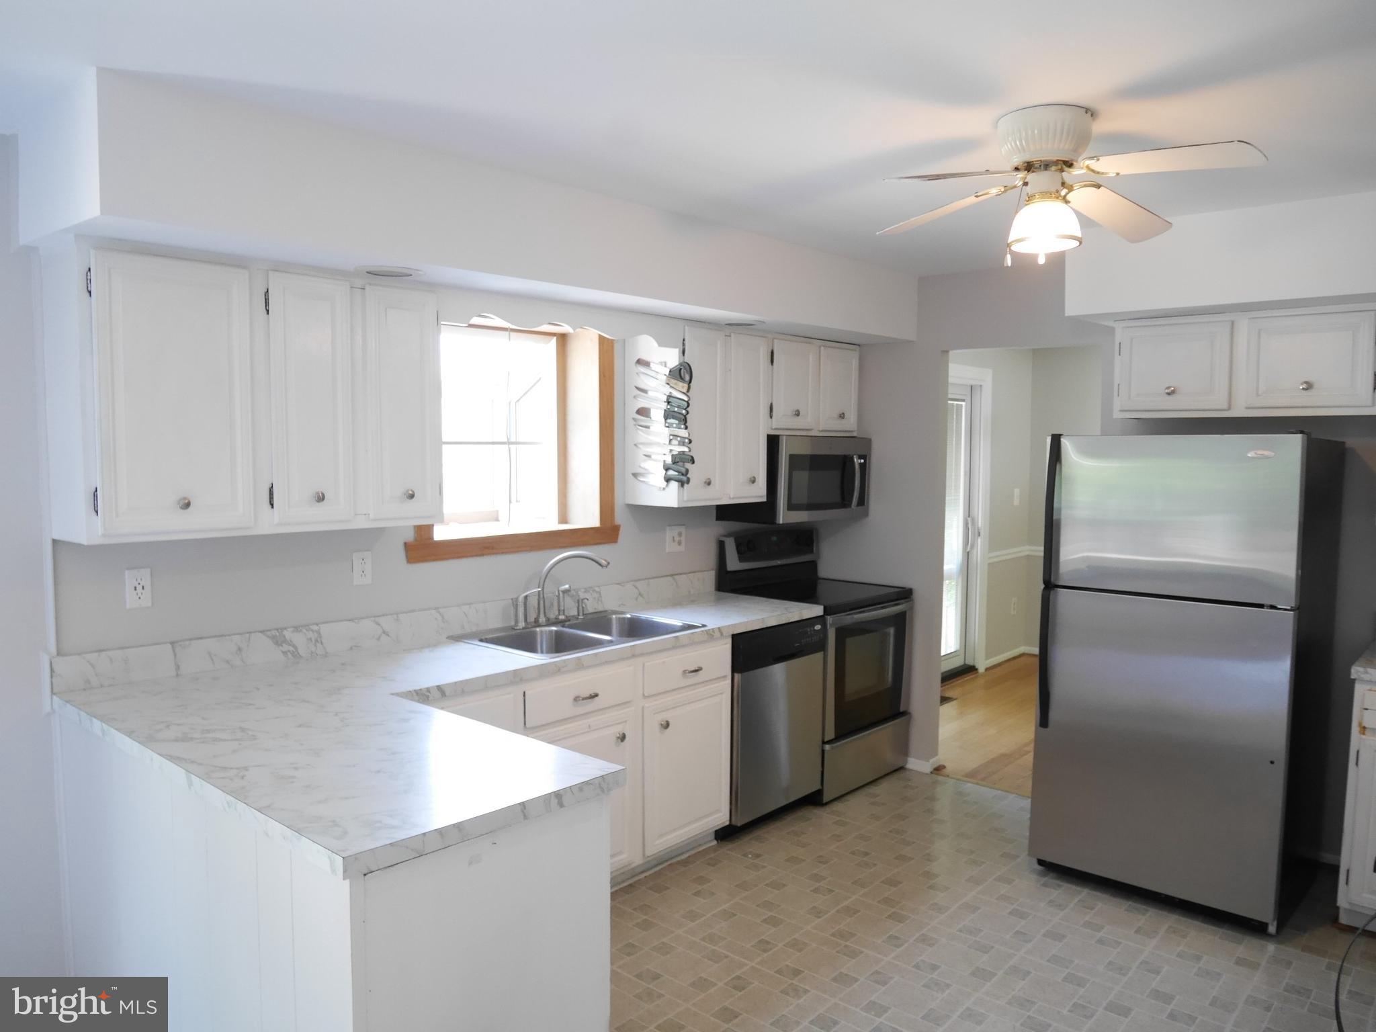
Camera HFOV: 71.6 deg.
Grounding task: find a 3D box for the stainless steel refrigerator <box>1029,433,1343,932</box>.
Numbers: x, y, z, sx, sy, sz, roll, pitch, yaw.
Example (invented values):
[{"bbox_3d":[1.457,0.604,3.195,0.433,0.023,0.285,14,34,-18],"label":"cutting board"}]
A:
[{"bbox_3d":[1.927,0.533,3.711,0.838,1.677,0.813,4,5,42],"label":"stainless steel refrigerator"}]

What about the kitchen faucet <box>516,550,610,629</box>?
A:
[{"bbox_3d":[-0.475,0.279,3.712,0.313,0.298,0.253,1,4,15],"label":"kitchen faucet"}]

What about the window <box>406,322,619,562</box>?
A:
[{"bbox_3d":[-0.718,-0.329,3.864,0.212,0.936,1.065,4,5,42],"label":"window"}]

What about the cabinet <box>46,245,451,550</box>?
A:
[{"bbox_3d":[-1.280,-0.345,2.857,0.334,0.772,1.024,4,5,42],"label":"cabinet"}]

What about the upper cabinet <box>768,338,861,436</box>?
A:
[{"bbox_3d":[0.533,-0.647,4.856,0.334,0.465,0.780,4,5,42],"label":"upper cabinet"}]

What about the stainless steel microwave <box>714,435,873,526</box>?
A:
[{"bbox_3d":[0.555,-0.191,4.856,0.414,0.413,0.767,4,5,42],"label":"stainless steel microwave"}]

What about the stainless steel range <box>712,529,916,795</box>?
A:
[{"bbox_3d":[0.653,0.695,4.789,0.697,1.190,0.768,4,5,42],"label":"stainless steel range"}]

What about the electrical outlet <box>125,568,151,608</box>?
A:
[{"bbox_3d":[-1.601,0.213,2.786,0.008,0.115,0.070,4,5,42],"label":"electrical outlet"}]

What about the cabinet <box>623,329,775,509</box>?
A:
[{"bbox_3d":[0.061,-0.440,4.346,0.334,0.782,0.624,4,5,42],"label":"cabinet"}]

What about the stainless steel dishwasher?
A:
[{"bbox_3d":[0.165,0.859,4.295,0.626,0.841,0.613,4,5,42],"label":"stainless steel dishwasher"}]

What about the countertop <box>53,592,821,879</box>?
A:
[{"bbox_3d":[-0.225,0.491,3.153,1.594,0.044,2.808,4,5,42],"label":"countertop"}]

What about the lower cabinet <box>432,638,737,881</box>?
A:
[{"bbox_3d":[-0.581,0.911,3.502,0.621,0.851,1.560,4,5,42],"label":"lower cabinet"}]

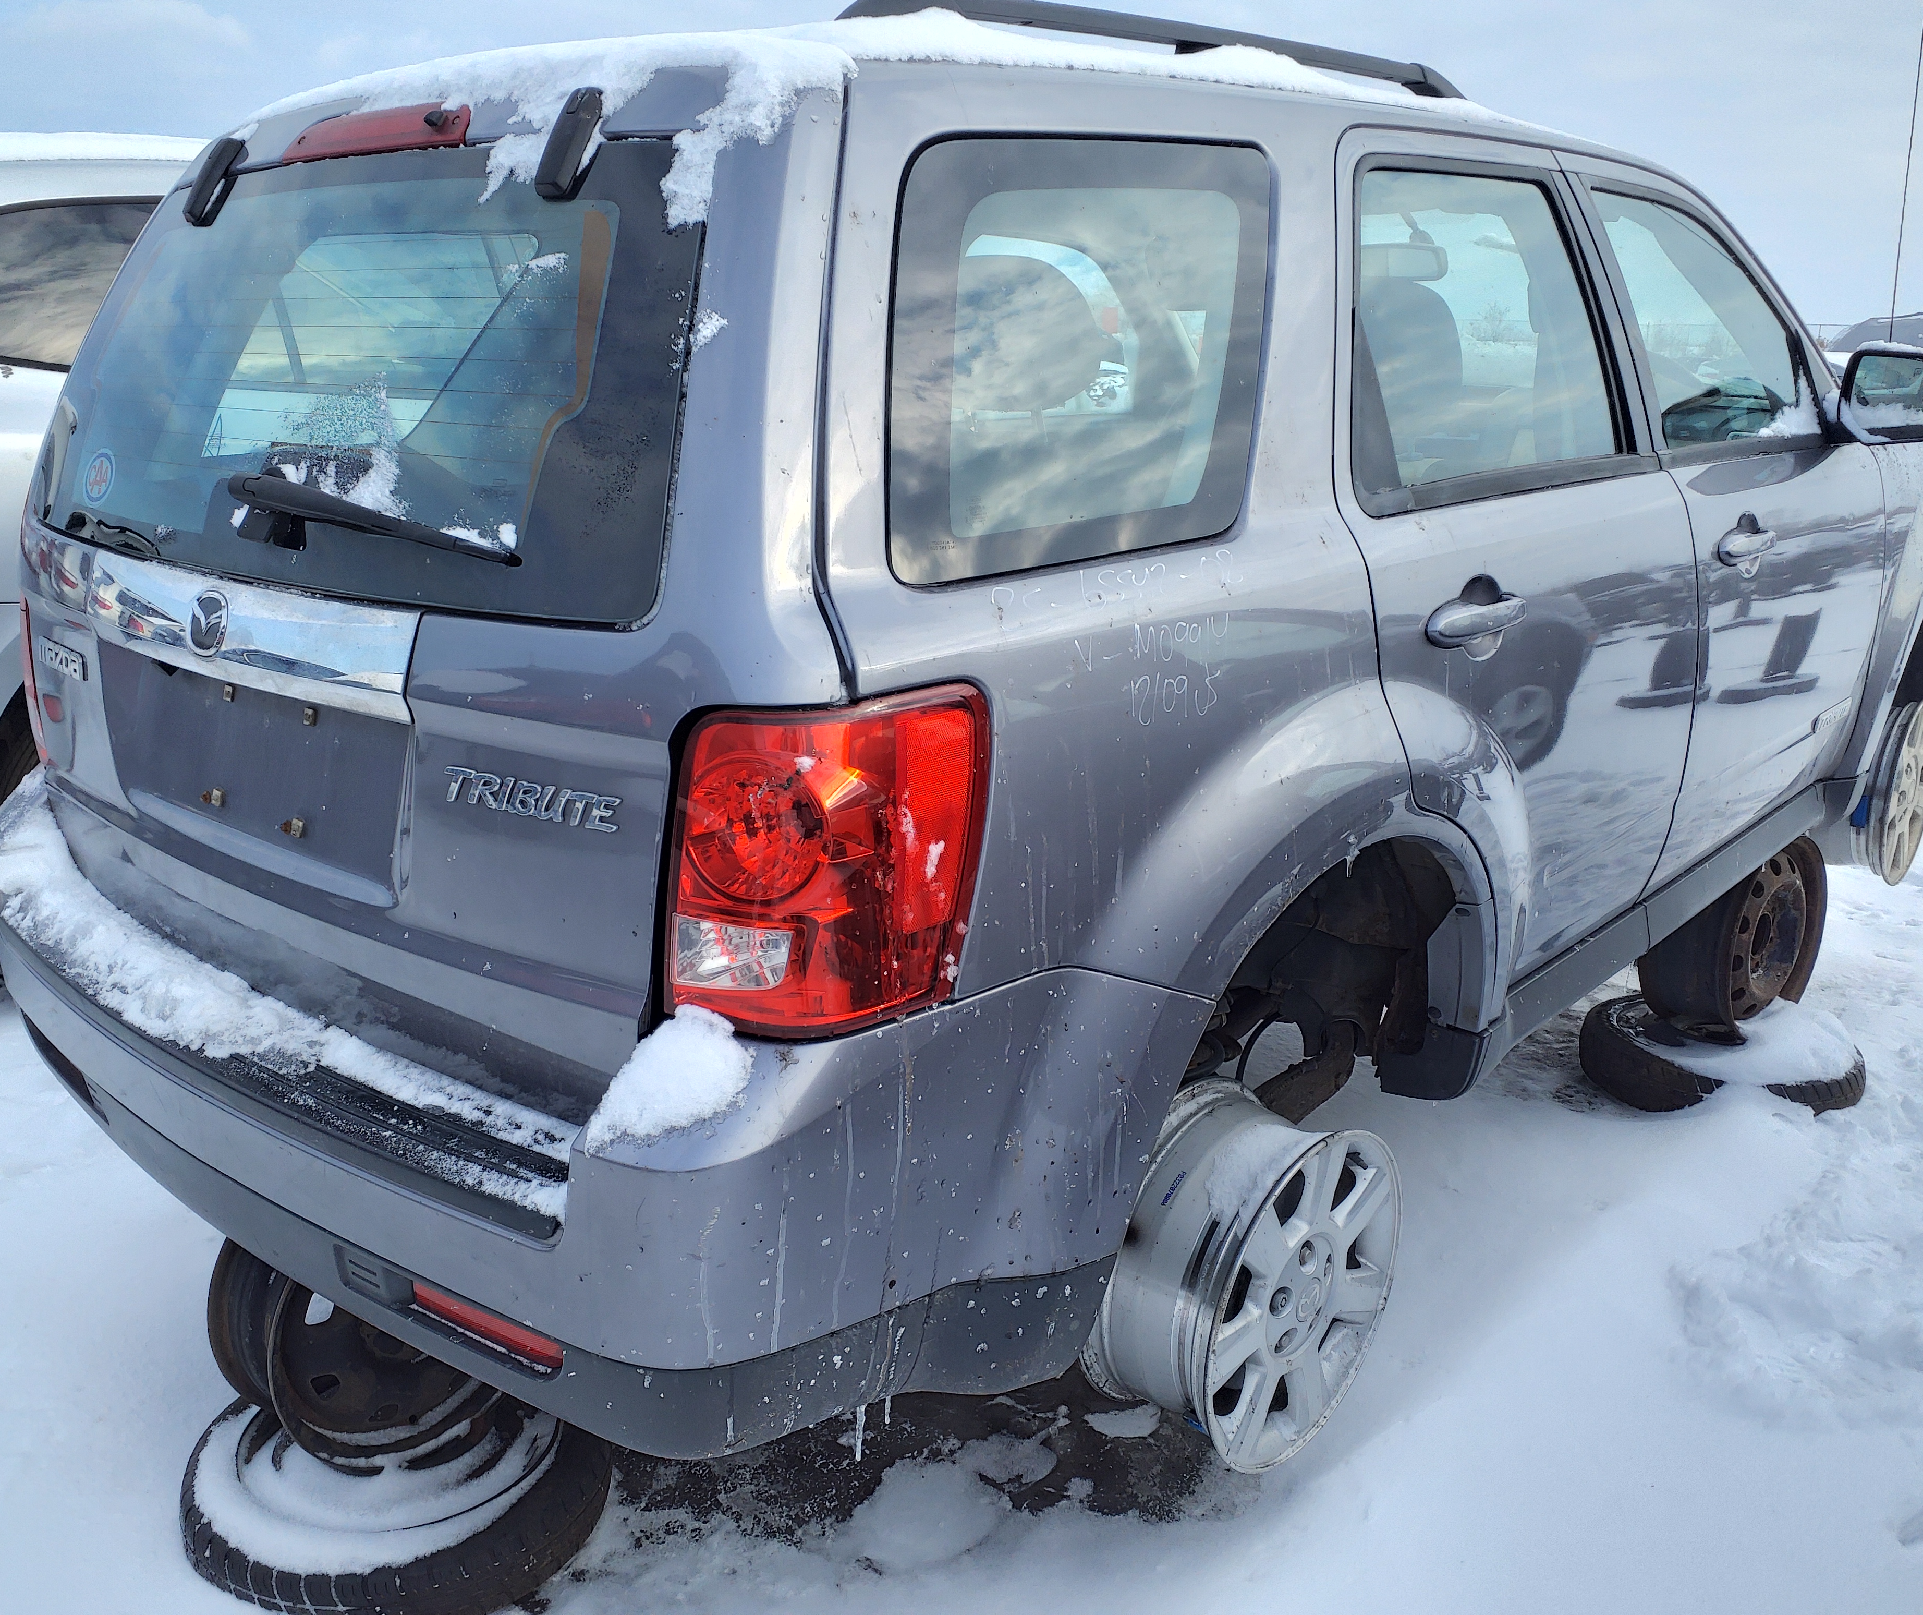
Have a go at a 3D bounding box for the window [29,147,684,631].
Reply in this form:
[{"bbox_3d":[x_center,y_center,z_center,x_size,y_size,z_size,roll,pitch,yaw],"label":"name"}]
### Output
[{"bbox_3d":[-0.700,-0.473,1.739,1.340,0.450,0.085,13,-4,40],"label":"window"}]

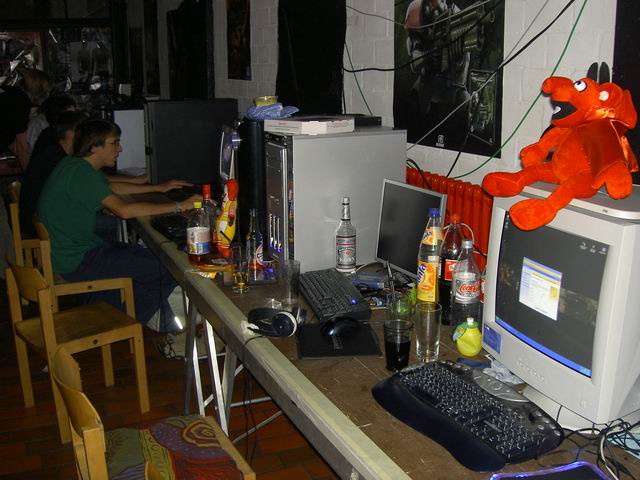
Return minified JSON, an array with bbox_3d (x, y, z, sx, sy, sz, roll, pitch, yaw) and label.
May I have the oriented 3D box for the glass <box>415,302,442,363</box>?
[{"bbox_3d":[0.295,0.255,1.966,0.071,0.151,0.071,-1,14,0],"label":"glass"}]

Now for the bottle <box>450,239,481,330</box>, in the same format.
[{"bbox_3d":[0.451,0.135,2.177,0.087,0.275,0.087,-1,14,0],"label":"bottle"}]

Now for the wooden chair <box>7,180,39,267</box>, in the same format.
[{"bbox_3d":[-1.837,0.014,4.940,0.460,0.770,0.440,-5,14,-17],"label":"wooden chair"}]

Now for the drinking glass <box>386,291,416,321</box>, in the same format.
[{"bbox_3d":[0.248,0.219,2.217,0.083,0.102,0.083,-1,14,0],"label":"drinking glass"}]

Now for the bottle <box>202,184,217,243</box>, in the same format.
[{"bbox_3d":[-0.474,-0.082,3.019,0.082,0.296,0.082,-1,14,0],"label":"bottle"}]

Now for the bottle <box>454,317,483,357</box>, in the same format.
[{"bbox_3d":[0.418,0.266,2.012,0.070,0.103,0.075,-1,14,0],"label":"bottle"}]

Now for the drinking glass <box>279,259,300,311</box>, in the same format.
[{"bbox_3d":[-0.100,0.146,2.436,0.070,0.148,0.070,-1,14,0],"label":"drinking glass"}]

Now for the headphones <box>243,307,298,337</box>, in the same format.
[{"bbox_3d":[-0.137,0.237,2.220,0.180,0.075,0.165,6,15,25],"label":"headphones"}]

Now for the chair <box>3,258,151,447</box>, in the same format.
[{"bbox_3d":[-1.057,0.422,3.190,0.460,0.760,0.440,-12,18,-40],"label":"chair"}]

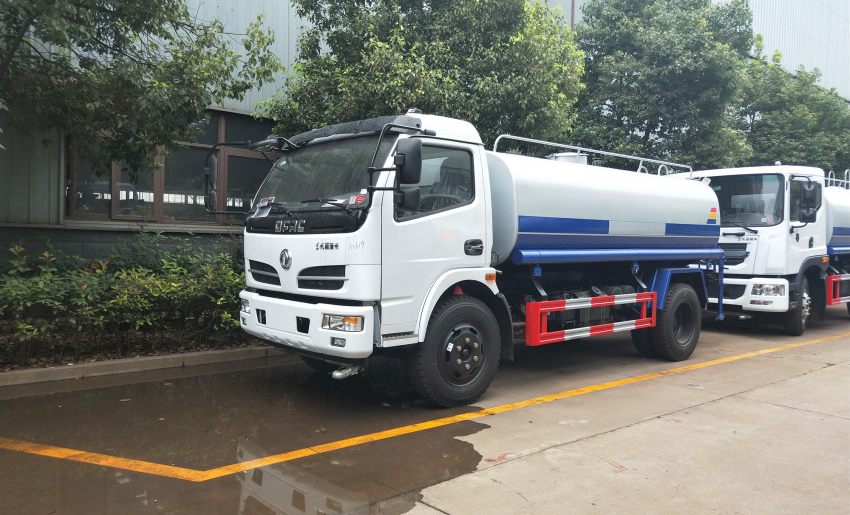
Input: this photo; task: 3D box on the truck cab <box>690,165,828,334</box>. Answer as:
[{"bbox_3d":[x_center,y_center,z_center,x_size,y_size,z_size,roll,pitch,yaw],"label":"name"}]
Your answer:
[{"bbox_3d":[5.367,-0.170,10.789,2.100,2.600,2.350,-1,3,-40],"label":"truck cab"}]

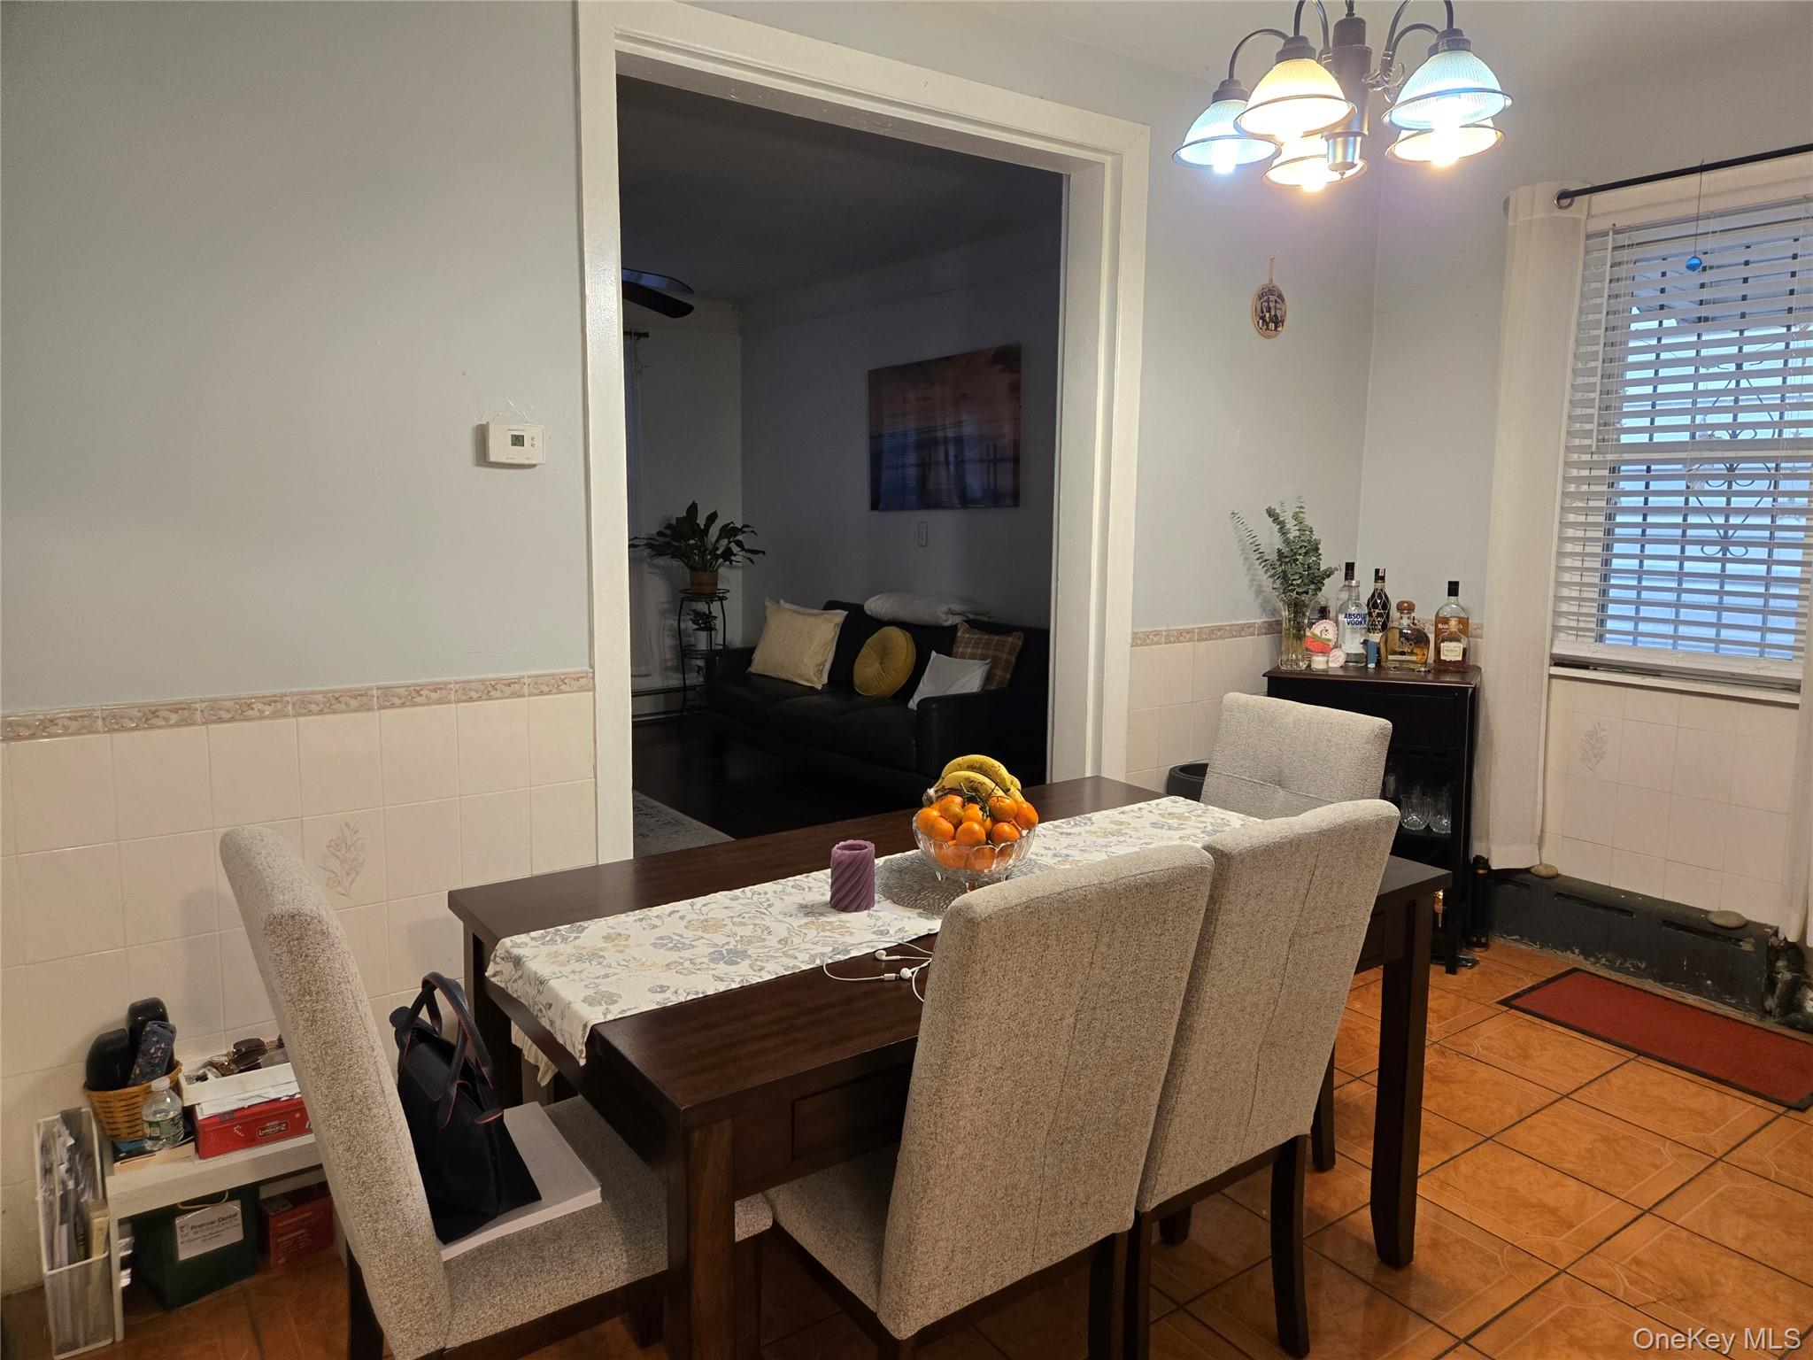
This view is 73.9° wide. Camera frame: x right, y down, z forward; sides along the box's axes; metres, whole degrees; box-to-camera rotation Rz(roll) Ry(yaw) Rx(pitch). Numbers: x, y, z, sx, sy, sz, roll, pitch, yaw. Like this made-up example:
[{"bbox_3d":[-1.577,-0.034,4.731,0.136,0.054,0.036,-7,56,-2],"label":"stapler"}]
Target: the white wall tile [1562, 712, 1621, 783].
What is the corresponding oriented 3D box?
[{"bbox_3d":[2.171,0.213,3.790,0.010,0.200,0.150,-5,10,-37],"label":"white wall tile"}]

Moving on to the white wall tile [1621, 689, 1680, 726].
[{"bbox_3d":[2.246,0.075,3.620,0.010,0.118,0.151,-5,10,-35],"label":"white wall tile"}]

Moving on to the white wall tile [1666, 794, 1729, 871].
[{"bbox_3d":[2.309,0.443,3.514,0.010,0.200,0.150,-6,11,-35],"label":"white wall tile"}]

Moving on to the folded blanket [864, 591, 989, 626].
[{"bbox_3d":[0.105,-0.352,5.976,0.242,0.121,0.757,-5,11,-35],"label":"folded blanket"}]

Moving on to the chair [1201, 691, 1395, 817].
[{"bbox_3d":[0.644,0.565,2.621,0.610,0.980,0.460,-5,10,-36],"label":"chair"}]

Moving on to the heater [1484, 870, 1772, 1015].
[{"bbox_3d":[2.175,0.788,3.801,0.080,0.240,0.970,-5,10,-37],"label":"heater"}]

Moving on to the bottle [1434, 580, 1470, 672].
[{"bbox_3d":[1.754,-0.177,3.870,0.107,0.283,0.085,3,9,18],"label":"bottle"}]

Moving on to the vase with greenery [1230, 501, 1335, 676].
[{"bbox_3d":[1.236,-0.311,3.945,0.340,0.555,0.270,3,9,17],"label":"vase with greenery"}]

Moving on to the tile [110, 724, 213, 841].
[{"bbox_3d":[-1.360,0.188,2.205,0.150,0.200,0.010,-6,11,-36],"label":"tile"}]

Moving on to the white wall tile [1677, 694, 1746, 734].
[{"bbox_3d":[2.355,0.098,3.529,0.010,0.108,0.150,-5,10,-37],"label":"white wall tile"}]

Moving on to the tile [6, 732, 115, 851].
[{"bbox_3d":[-1.489,0.199,2.127,0.150,0.200,0.010,-5,10,-37],"label":"tile"}]

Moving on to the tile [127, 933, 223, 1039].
[{"bbox_3d":[-1.365,0.582,2.262,0.150,0.200,0.010,-6,11,-36],"label":"tile"}]

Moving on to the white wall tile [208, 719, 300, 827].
[{"bbox_3d":[-1.240,0.178,2.296,0.150,0.200,0.010,-5,10,-36],"label":"white wall tile"}]

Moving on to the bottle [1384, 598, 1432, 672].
[{"bbox_3d":[1.669,-0.155,4.032,0.140,0.222,0.090,4,9,20],"label":"bottle"}]

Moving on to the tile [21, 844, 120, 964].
[{"bbox_3d":[-1.485,0.396,2.148,0.150,0.200,0.010,-5,10,-36],"label":"tile"}]

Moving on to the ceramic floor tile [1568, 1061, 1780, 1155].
[{"bbox_3d":[1.835,1.023,2.880,0.335,0.010,0.335,-5,10,-34],"label":"ceramic floor tile"}]

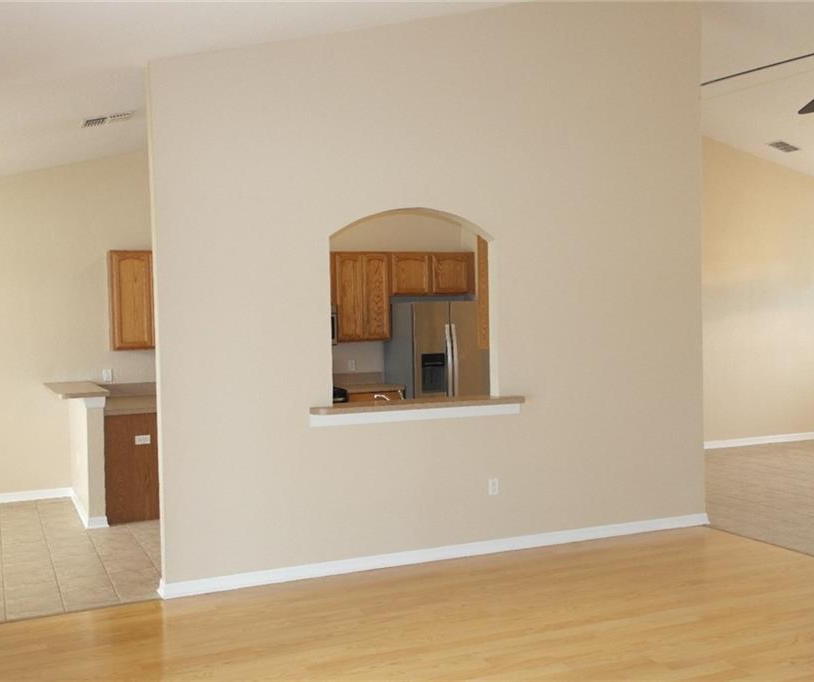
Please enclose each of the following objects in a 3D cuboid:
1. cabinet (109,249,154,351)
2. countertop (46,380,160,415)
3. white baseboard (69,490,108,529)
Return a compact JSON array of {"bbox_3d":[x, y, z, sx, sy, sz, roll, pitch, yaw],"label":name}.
[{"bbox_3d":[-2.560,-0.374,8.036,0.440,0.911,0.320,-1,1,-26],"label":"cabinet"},{"bbox_3d":[-2.555,0.487,7.389,0.981,0.189,1.507,-1,1,-26],"label":"countertop"},{"bbox_3d":[-2.740,1.421,7.365,0.174,0.087,1.410,-1,1,-26],"label":"white baseboard"}]

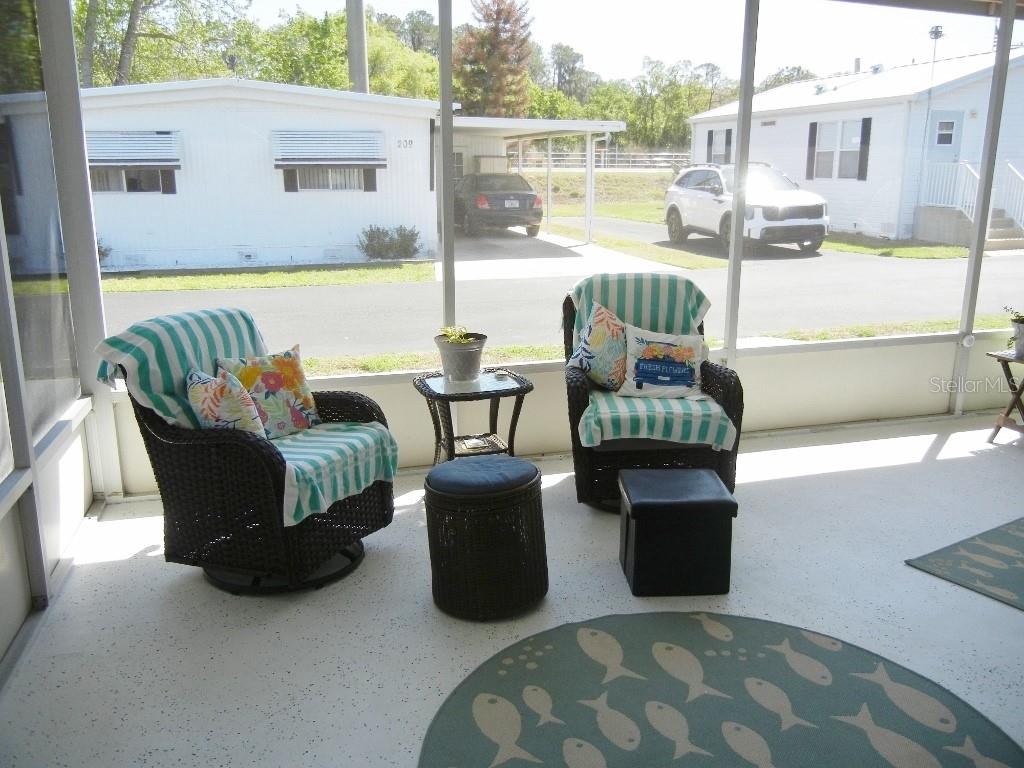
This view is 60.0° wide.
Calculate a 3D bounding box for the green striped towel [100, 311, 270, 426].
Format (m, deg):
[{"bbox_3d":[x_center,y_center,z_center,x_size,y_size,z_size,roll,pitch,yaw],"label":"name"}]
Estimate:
[{"bbox_3d":[-1.188,-0.036,3.451,0.340,0.460,0.740,6,14,21],"label":"green striped towel"}]

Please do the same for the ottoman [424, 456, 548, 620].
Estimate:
[{"bbox_3d":[-0.081,0.531,3.209,0.430,0.485,0.430,0,14,0],"label":"ottoman"}]

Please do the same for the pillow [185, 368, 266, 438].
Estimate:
[{"bbox_3d":[-1.070,0.103,3.294,0.140,0.350,0.370,-23,-3,37],"label":"pillow"}]

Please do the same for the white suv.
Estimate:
[{"bbox_3d":[4.939,-3.866,19.177,1.900,1.730,4.810,-2,14,-10],"label":"white suv"}]

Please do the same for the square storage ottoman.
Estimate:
[{"bbox_3d":[0.613,0.558,3.369,0.378,0.365,0.362,0,14,-1],"label":"square storage ottoman"}]

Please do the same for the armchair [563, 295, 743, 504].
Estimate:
[{"bbox_3d":[0.628,0.059,4.205,0.745,0.940,0.790,0,14,-3],"label":"armchair"}]

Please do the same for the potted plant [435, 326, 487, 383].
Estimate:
[{"bbox_3d":[-0.240,-0.152,4.291,0.250,0.252,0.250,0,14,0],"label":"potted plant"}]

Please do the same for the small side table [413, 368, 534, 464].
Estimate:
[{"bbox_3d":[-0.188,0.242,4.319,0.505,0.525,0.480,-5,15,-20],"label":"small side table"}]

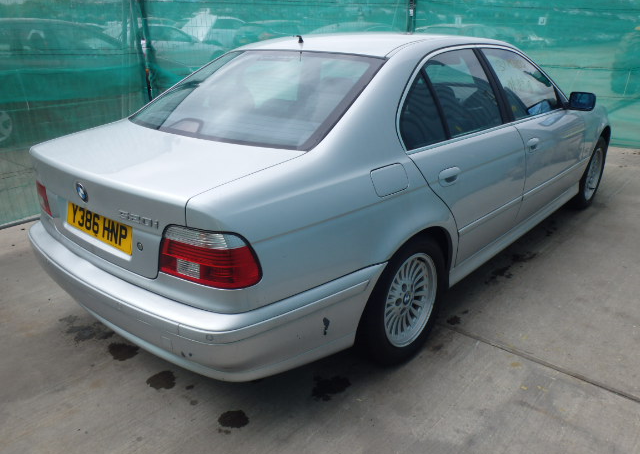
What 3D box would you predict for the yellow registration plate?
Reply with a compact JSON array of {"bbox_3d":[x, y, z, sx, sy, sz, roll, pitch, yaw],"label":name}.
[{"bbox_3d":[-0.874,-0.006,2.032,0.520,0.111,0.012,17,16,39],"label":"yellow registration plate"}]

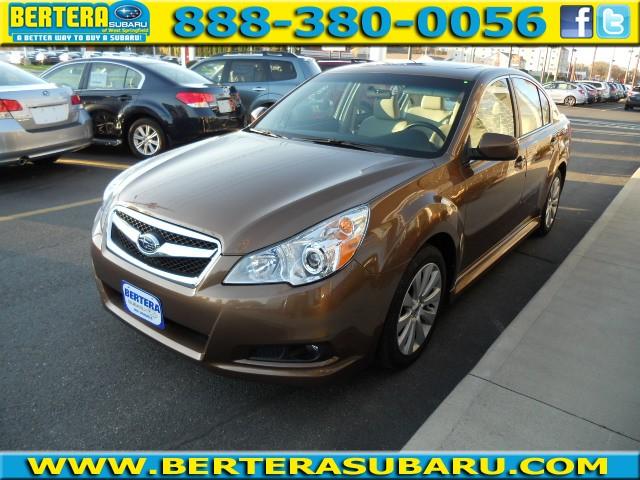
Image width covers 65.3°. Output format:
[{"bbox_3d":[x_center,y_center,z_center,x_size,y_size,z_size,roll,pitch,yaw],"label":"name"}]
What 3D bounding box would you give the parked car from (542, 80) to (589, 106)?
[{"bbox_3d":[13.952,-8.992,30.253,4.750,1.460,1.820,16,23,33],"label":"parked car"}]

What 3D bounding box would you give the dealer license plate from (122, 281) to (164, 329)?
[{"bbox_3d":[-0.781,0.286,2.211,0.303,0.152,0.020,16,23,33],"label":"dealer license plate"}]

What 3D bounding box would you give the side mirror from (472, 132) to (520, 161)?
[{"bbox_3d":[0.983,-0.512,2.755,0.220,0.145,0.155,16,23,33],"label":"side mirror"}]

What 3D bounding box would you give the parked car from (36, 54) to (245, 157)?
[{"bbox_3d":[-3.760,-2.350,8.620,4.730,1.500,1.820,6,20,12],"label":"parked car"}]

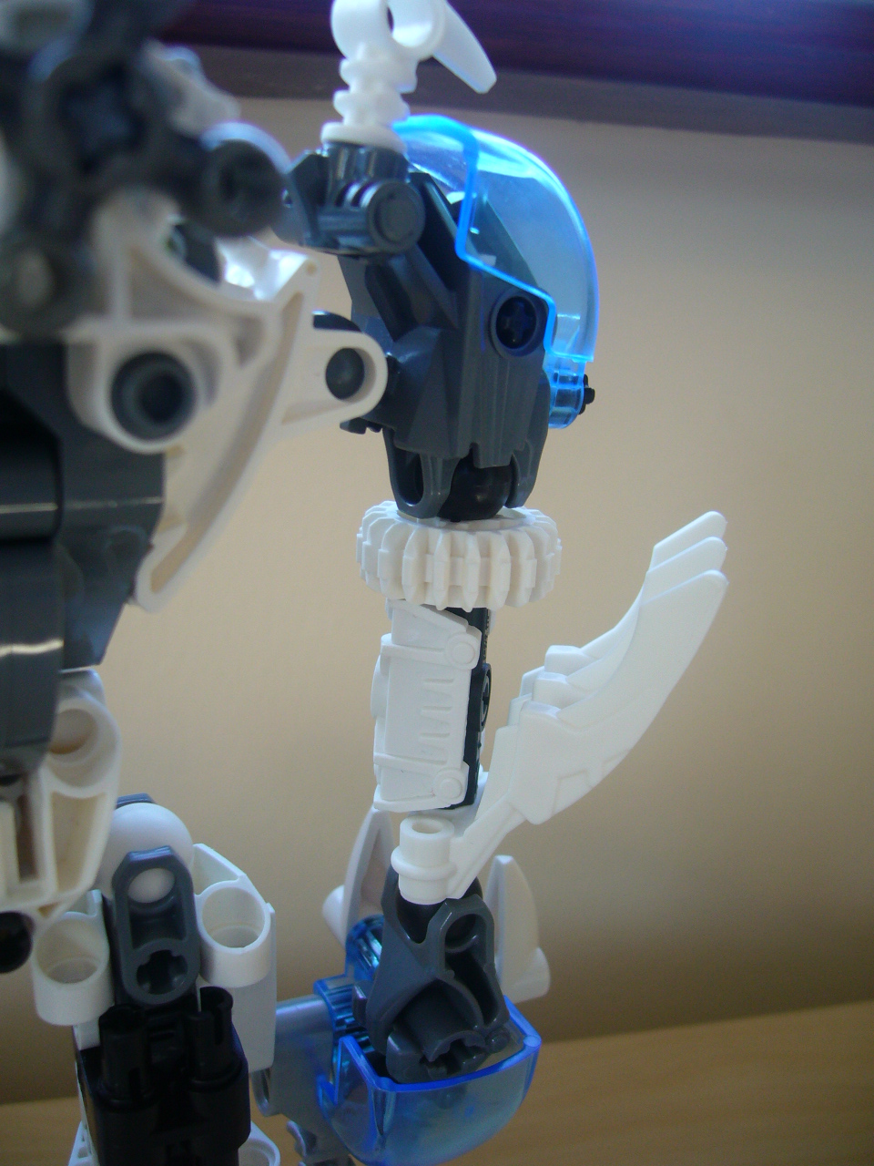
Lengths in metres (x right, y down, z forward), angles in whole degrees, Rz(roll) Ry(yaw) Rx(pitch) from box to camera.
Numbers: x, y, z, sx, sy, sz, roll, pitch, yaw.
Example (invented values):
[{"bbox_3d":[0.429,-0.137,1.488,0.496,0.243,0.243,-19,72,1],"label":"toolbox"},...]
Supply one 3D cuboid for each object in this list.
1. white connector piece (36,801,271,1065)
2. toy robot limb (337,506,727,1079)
[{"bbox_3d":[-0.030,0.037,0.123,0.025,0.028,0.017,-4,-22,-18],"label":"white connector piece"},{"bbox_3d":[0.009,0.024,0.132,0.040,0.063,0.024,5,12,9],"label":"toy robot limb"}]

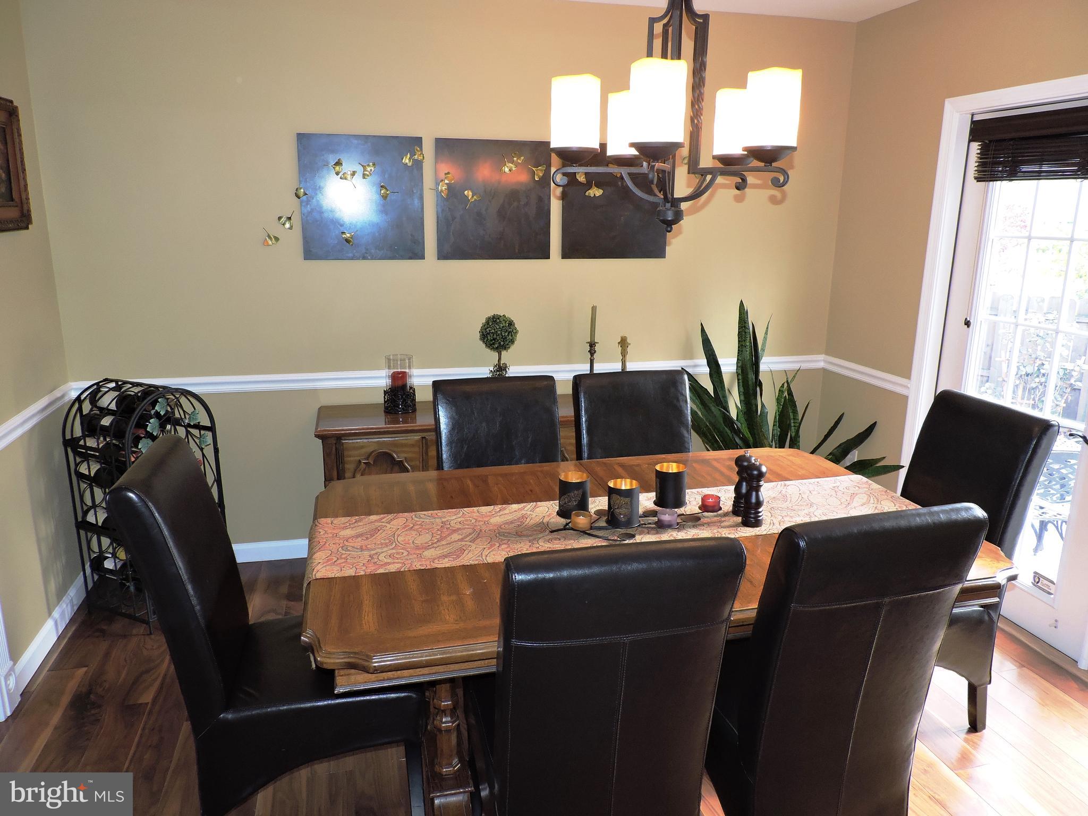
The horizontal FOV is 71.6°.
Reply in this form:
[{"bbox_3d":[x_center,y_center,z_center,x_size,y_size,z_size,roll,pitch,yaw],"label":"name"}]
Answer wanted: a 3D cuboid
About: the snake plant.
[{"bbox_3d":[1.037,0.147,3.424,0.840,1.180,0.740,-3,14,-14],"label":"snake plant"}]

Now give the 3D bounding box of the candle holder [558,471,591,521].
[{"bbox_3d":[0.083,0.238,2.051,0.089,0.106,0.089,1,14,0],"label":"candle holder"}]

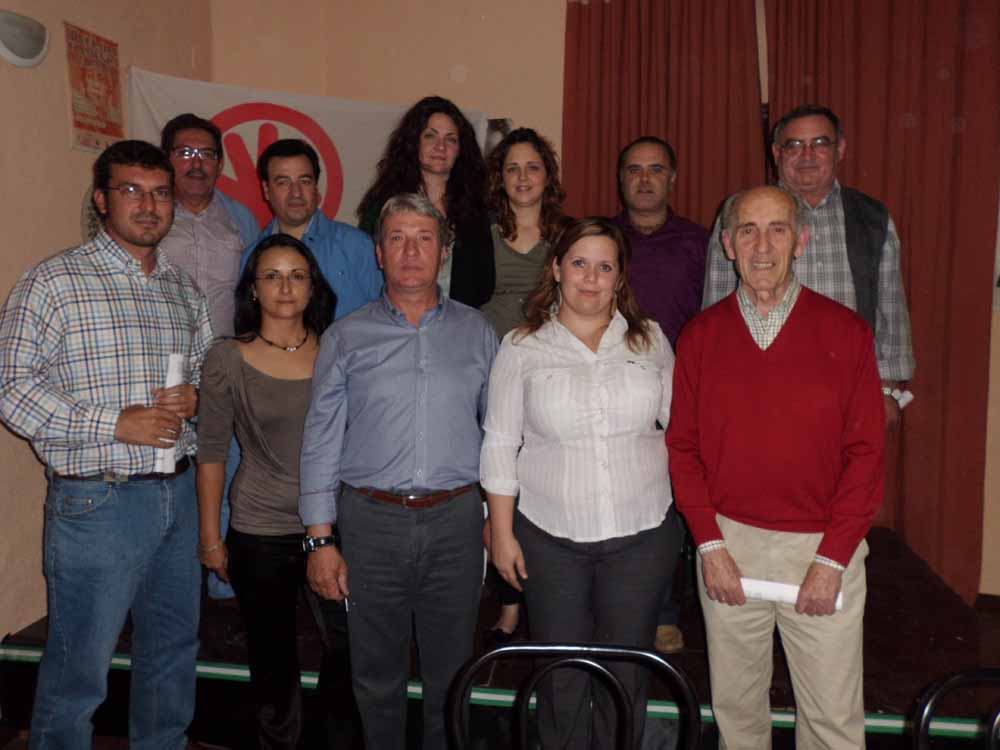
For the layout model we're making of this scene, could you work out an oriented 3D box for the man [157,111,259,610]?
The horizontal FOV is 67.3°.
[{"bbox_3d":[-1.003,0.061,2.500,0.480,1.750,0.320,-3,7,-14],"label":"man"}]

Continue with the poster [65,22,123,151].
[{"bbox_3d":[-1.630,-1.145,3.020,0.010,0.460,0.300,0,7,14],"label":"poster"}]

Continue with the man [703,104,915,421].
[{"bbox_3d":[0.903,0.078,2.254,0.570,1.690,0.360,1,7,16],"label":"man"}]

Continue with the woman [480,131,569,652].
[{"bbox_3d":[0.077,0.084,2.454,0.440,1.670,0.300,-1,6,2],"label":"woman"}]

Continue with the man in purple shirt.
[{"bbox_3d":[0.472,0.083,2.435,0.480,1.660,0.320,0,6,8],"label":"man in purple shirt"}]

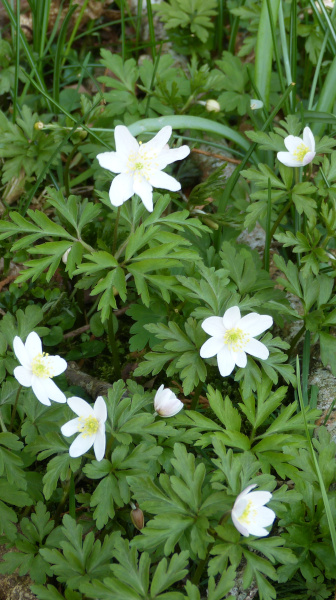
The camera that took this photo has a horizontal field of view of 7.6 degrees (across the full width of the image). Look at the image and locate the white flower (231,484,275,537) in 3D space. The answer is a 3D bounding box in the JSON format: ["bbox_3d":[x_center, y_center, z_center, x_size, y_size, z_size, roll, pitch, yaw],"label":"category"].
[{"bbox_3d":[0.037,0.092,1.104,0.017,0.024,0.024,-12,24,46],"label":"white flower"}]

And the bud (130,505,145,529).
[{"bbox_3d":[-0.015,0.104,1.200,0.007,0.013,0.007,-10,27,3],"label":"bud"}]

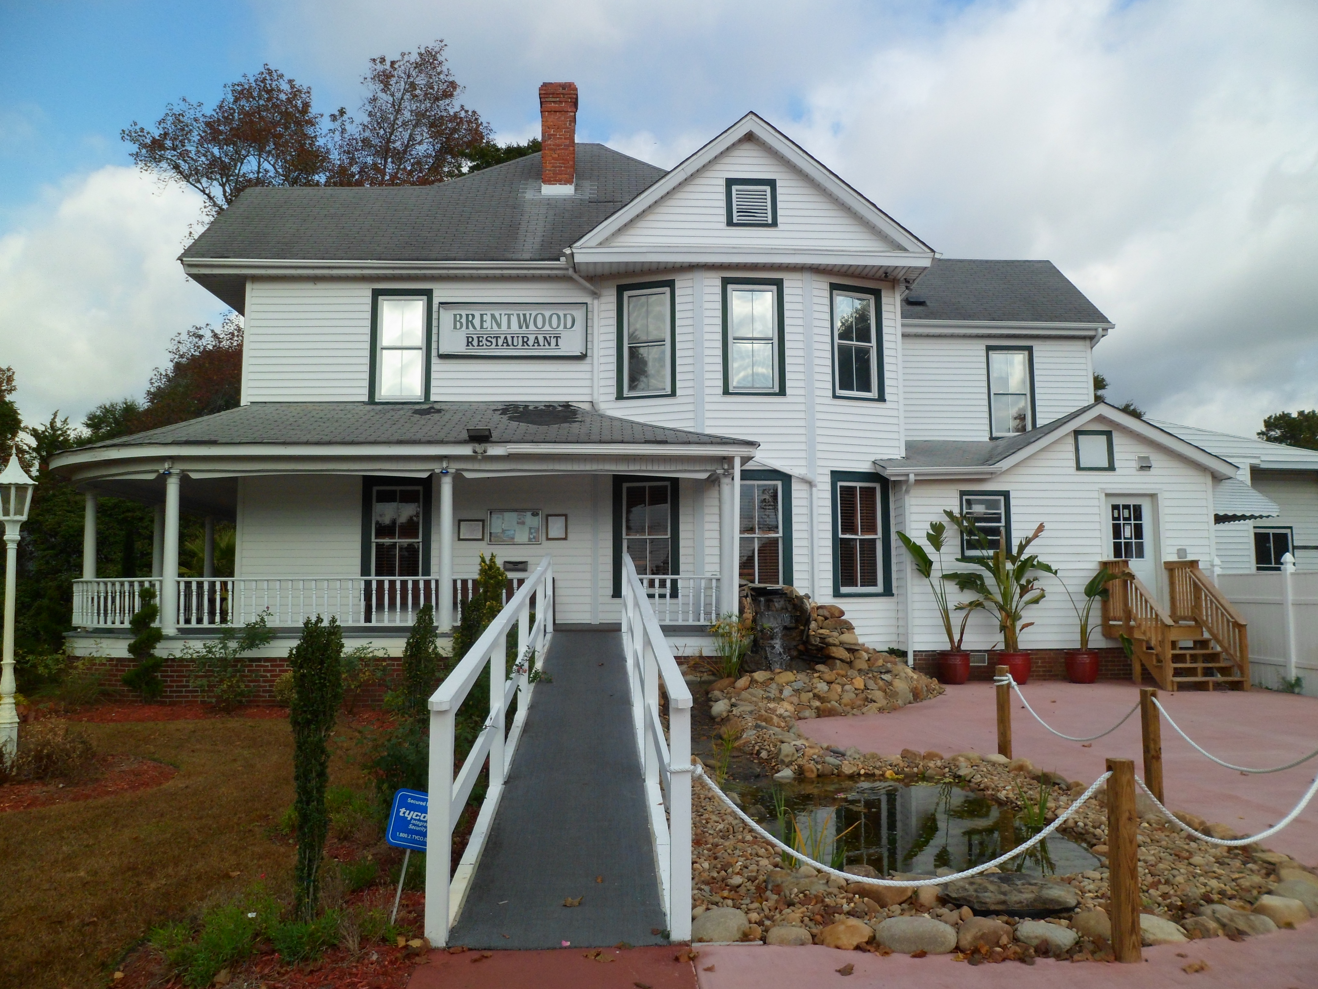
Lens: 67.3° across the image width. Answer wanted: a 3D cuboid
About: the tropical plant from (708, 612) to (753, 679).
[{"bbox_3d":[0.907,1.924,12.542,0.574,0.879,0.550,0,-5,0],"label":"tropical plant"}]

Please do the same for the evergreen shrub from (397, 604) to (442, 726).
[{"bbox_3d":[-2.680,1.905,11.083,0.507,1.346,0.500,0,-5,0],"label":"evergreen shrub"}]

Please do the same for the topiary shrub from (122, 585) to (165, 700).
[{"bbox_3d":[-6.741,1.953,12.948,0.566,1.508,0.566,0,-5,0],"label":"topiary shrub"}]

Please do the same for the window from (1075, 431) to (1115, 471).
[{"bbox_3d":[7.102,-0.717,16.129,0.656,0.653,0.100,0,-5,-3],"label":"window"}]

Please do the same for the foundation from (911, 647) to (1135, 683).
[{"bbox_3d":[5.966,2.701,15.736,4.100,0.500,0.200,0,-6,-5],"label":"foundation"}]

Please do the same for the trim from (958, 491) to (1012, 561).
[{"bbox_3d":[5.236,0.476,15.844,0.822,1.073,0.100,0,-5,-3],"label":"trim"}]

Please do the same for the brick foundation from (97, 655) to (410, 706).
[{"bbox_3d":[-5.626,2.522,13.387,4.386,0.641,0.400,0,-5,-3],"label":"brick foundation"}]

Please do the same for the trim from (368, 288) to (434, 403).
[{"bbox_3d":[-4.271,-2.472,16.401,1.014,1.912,0.100,0,-5,-3],"label":"trim"}]

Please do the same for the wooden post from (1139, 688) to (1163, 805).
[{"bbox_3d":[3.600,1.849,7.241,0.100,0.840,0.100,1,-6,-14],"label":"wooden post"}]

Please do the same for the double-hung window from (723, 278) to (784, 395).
[{"bbox_3d":[1.521,-2.551,15.942,1.030,1.960,0.100,0,-6,-4],"label":"double-hung window"}]

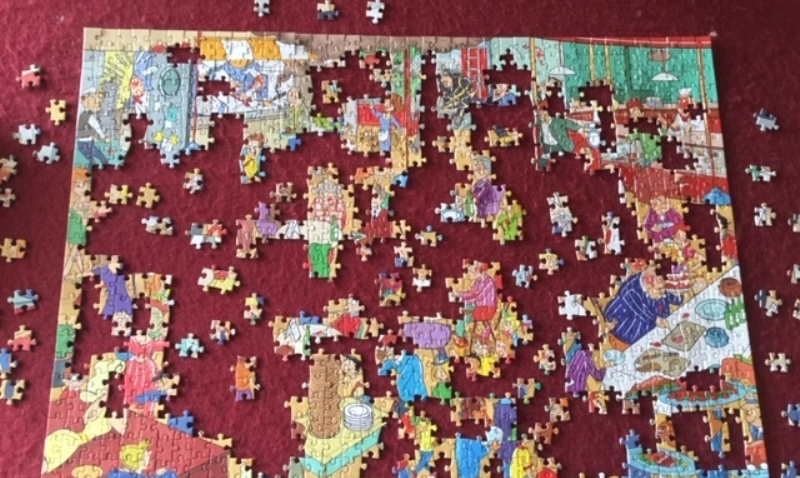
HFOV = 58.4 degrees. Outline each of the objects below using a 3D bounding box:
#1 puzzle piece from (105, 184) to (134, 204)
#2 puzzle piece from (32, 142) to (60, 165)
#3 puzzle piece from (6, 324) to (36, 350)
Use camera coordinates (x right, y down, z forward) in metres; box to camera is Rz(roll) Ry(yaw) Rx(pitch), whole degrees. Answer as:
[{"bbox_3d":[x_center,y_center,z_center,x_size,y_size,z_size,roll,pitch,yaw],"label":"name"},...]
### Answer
[{"bbox_3d":[-0.284,-0.045,0.724,0.028,0.002,0.021,1,77,-3],"label":"puzzle piece"},{"bbox_3d":[-0.357,-0.088,0.727,0.027,0.002,0.023,12,76,0],"label":"puzzle piece"},{"bbox_3d":[-0.360,0.095,0.683,0.026,0.003,0.024,-1,77,-3],"label":"puzzle piece"}]

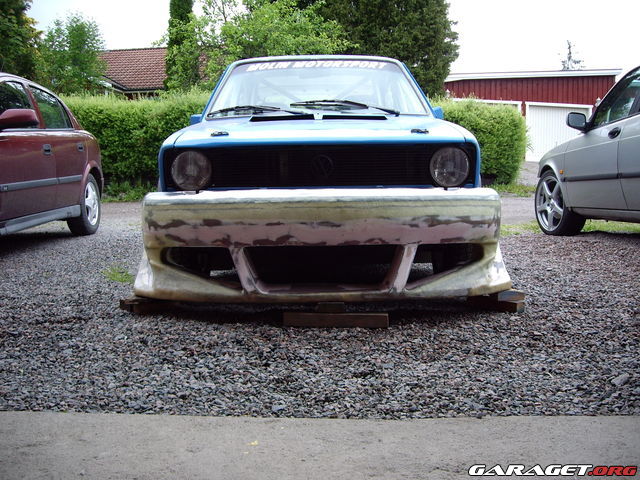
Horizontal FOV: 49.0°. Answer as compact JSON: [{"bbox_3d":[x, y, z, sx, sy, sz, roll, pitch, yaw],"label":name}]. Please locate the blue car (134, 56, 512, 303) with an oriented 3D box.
[{"bbox_3d":[-0.013,-0.584,4.860,1.660,1.390,3.770,0,7,-1],"label":"blue car"}]

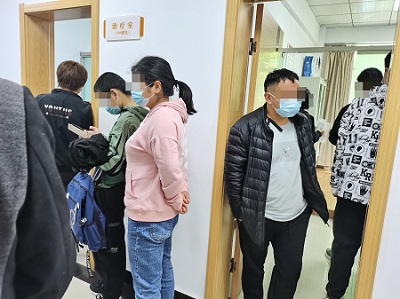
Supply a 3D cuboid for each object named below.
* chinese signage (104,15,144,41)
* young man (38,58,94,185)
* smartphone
[{"bbox_3d":[-0.491,-0.783,1.943,0.332,0.156,0.022,8,10,27],"label":"chinese signage"},{"bbox_3d":[-1.003,0.210,2.240,0.480,1.700,0.310,7,9,18],"label":"young man"},{"bbox_3d":[-0.763,-0.112,1.890,0.160,0.010,0.076,29,-32,0],"label":"smartphone"}]

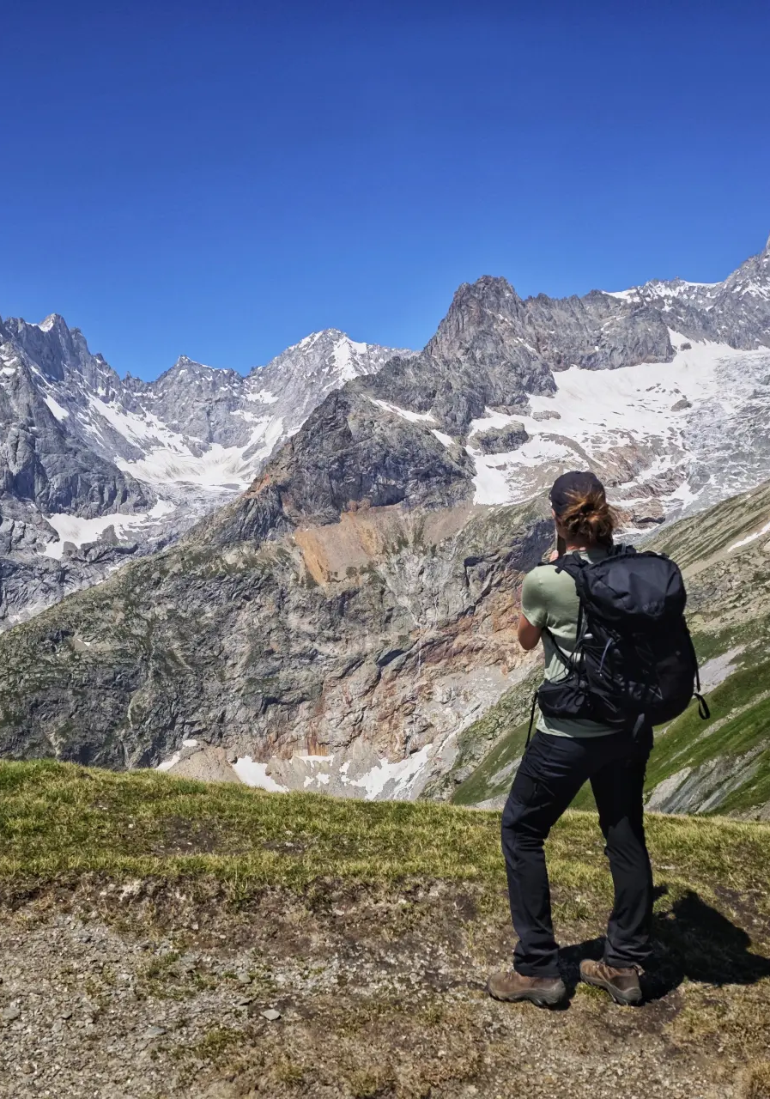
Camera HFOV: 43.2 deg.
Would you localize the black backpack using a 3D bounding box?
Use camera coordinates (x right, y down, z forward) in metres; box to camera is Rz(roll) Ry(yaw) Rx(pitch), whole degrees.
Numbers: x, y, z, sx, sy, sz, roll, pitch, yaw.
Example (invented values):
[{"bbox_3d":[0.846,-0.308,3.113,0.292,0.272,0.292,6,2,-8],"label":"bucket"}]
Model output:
[{"bbox_3d":[0.722,0.267,2.950,0.360,0.560,0.370,-1,-1,-28],"label":"black backpack"}]

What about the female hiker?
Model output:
[{"bbox_3d":[0.602,0.587,3.110,0.490,1.680,0.460,-1,2,-33],"label":"female hiker"}]

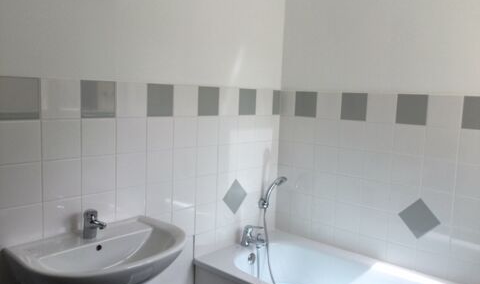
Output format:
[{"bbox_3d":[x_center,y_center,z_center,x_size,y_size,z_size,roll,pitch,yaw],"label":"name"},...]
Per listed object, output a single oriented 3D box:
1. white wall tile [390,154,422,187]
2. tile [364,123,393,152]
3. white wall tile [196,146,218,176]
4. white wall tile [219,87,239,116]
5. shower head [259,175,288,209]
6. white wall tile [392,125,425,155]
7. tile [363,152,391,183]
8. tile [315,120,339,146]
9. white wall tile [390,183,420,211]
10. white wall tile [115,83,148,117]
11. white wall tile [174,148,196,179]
[{"bbox_3d":[0.834,0.141,2.147,0.149,0.149,0.010,7,8,41],"label":"white wall tile"},{"bbox_3d":[0.721,-0.022,2.210,0.150,0.149,0.010,7,8,41],"label":"tile"},{"bbox_3d":[-0.173,0.097,2.211,0.010,0.150,0.150,7,8,41],"label":"white wall tile"},{"bbox_3d":[-0.061,-0.218,2.306,0.010,0.151,0.151,8,9,42],"label":"white wall tile"},{"bbox_3d":[0.202,0.299,2.519,0.165,0.220,0.068,8,8,41],"label":"shower head"},{"bbox_3d":[0.839,-0.010,2.131,0.149,0.149,0.010,7,8,41],"label":"white wall tile"},{"bbox_3d":[0.719,0.126,2.248,0.149,0.149,0.010,7,8,41],"label":"tile"},{"bbox_3d":[0.495,-0.052,2.411,0.150,0.149,0.010,7,8,41],"label":"tile"},{"bbox_3d":[0.828,0.292,2.163,0.149,0.149,0.010,7,8,41],"label":"white wall tile"},{"bbox_3d":[-0.461,-0.178,1.819,0.010,0.142,0.150,8,8,41],"label":"white wall tile"},{"bbox_3d":[-0.271,0.102,2.080,0.010,0.150,0.150,8,8,41],"label":"white wall tile"}]

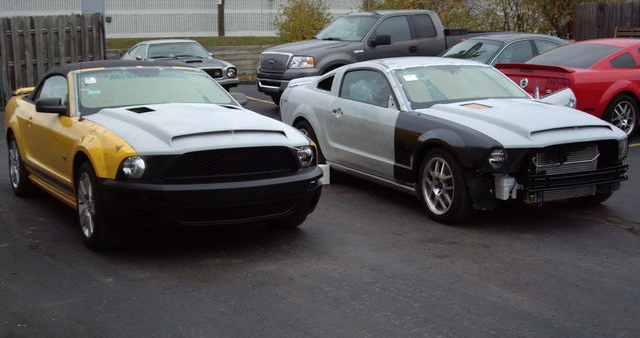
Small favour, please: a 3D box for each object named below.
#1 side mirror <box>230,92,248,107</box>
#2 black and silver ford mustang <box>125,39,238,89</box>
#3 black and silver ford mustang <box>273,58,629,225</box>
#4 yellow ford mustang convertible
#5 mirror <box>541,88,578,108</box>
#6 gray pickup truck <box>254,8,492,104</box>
[{"bbox_3d":[-0.801,-0.673,8.419,0.240,0.160,0.160,-6,11,-30],"label":"side mirror"},{"bbox_3d":[-3.174,-2.151,19.151,1.780,1.270,4.440,-4,10,-21],"label":"black and silver ford mustang"},{"bbox_3d":[1.161,-0.469,9.160,1.900,1.380,4.630,-5,10,-26],"label":"black and silver ford mustang"},{"bbox_3d":[-1.776,-0.324,8.387,1.920,1.400,4.770,-6,11,-30],"label":"yellow ford mustang convertible"},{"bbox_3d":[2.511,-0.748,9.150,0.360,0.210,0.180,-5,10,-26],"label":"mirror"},{"bbox_3d":[1.650,-2.164,17.422,5.840,1.900,2.040,-6,11,-30],"label":"gray pickup truck"}]

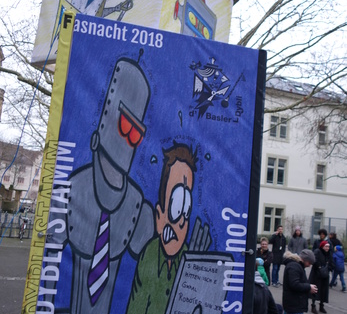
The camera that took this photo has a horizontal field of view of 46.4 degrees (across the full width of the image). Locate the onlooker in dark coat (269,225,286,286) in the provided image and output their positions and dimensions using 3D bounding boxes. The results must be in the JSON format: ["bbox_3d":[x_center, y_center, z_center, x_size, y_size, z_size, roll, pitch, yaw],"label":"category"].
[{"bbox_3d":[3.178,2.983,12.150,0.550,1.790,0.360,5,-6,0],"label":"onlooker in dark coat"}]

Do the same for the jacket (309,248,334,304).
[{"bbox_3d":[3.458,2.756,9.400,0.550,1.244,0.420,8,-7,-27],"label":"jacket"}]

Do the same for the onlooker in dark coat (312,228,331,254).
[{"bbox_3d":[4.295,3.031,11.700,0.550,1.800,0.380,2,-7,23],"label":"onlooker in dark coat"}]

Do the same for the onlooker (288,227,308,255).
[{"bbox_3d":[3.816,3.080,12.500,0.550,1.790,0.360,4,-7,9],"label":"onlooker"}]

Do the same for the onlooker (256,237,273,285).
[{"bbox_3d":[1.936,2.571,8.800,0.500,1.640,0.360,4,-7,6],"label":"onlooker"}]

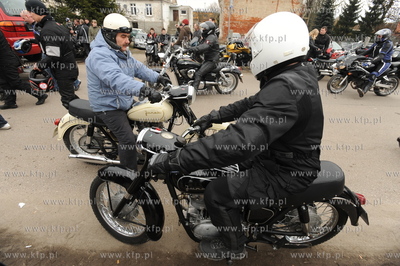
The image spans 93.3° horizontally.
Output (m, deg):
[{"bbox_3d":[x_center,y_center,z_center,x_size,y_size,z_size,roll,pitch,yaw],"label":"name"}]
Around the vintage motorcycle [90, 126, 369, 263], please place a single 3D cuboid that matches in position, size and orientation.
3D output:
[{"bbox_3d":[0.195,0.477,1.422,2.140,1.000,0.740,3,30,0],"label":"vintage motorcycle"}]

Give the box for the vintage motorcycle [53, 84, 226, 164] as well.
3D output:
[{"bbox_3d":[-0.691,-0.074,2.288,2.140,1.020,0.740,0,30,-4],"label":"vintage motorcycle"}]

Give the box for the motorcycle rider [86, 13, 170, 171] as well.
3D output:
[{"bbox_3d":[-0.804,-0.355,2.125,0.920,1.660,0.750,0,30,-4],"label":"motorcycle rider"}]

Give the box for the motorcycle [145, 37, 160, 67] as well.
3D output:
[{"bbox_3d":[-2.080,-3.665,8.333,0.700,1.100,1.800,0,30,-5],"label":"motorcycle"}]

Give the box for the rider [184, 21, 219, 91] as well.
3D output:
[{"bbox_3d":[0.037,-1.848,4.728,0.900,1.600,0.750,2,30,-1],"label":"rider"}]

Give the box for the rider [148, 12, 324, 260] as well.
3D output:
[{"bbox_3d":[0.261,0.193,1.280,1.100,1.640,0.780,3,30,1],"label":"rider"}]

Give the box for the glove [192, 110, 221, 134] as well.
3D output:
[{"bbox_3d":[0.049,-0.072,1.503,0.220,0.120,0.120,-15,22,26],"label":"glove"}]

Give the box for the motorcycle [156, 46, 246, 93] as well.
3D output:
[{"bbox_3d":[-0.054,-1.609,4.868,2.400,1.160,0.880,2,30,-1],"label":"motorcycle"}]

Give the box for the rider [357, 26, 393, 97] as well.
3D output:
[{"bbox_3d":[4.661,-1.830,5.075,0.980,1.680,0.750,3,30,0],"label":"rider"}]

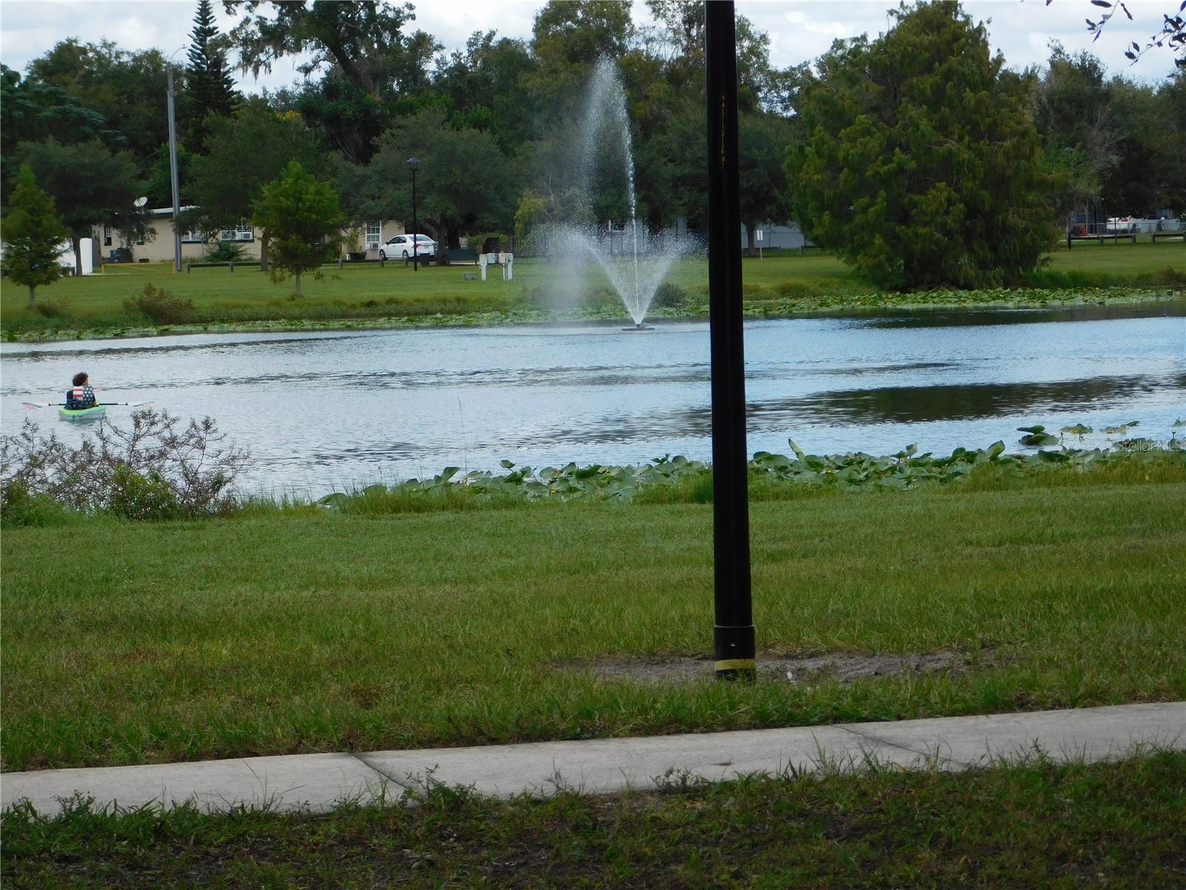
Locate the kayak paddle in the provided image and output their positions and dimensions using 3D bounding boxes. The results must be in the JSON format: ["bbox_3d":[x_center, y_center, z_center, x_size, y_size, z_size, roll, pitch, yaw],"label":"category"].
[{"bbox_3d":[-8.363,-0.663,76.100,2.180,0.140,0.170,-1,2,3],"label":"kayak paddle"}]

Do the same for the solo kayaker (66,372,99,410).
[{"bbox_3d":[-8.467,-0.874,76.000,0.520,0.720,0.780,-1,2,5],"label":"solo kayaker"}]

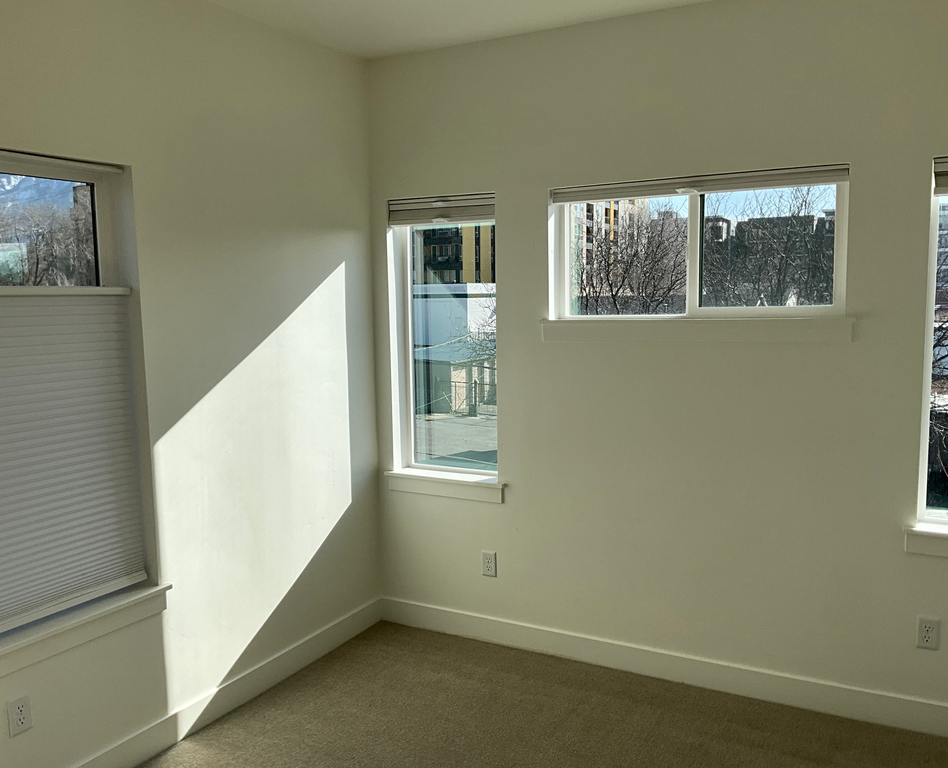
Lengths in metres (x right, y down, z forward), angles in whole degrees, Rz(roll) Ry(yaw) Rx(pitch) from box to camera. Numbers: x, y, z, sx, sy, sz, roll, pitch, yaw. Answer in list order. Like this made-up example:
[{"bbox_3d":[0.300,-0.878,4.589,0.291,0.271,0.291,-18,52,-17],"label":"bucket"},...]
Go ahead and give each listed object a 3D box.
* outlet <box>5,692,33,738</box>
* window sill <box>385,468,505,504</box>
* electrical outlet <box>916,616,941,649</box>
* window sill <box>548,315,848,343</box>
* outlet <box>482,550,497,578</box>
[{"bbox_3d":[-1.386,1.012,2.619,0.010,0.116,0.072,3,8,29],"label":"outlet"},{"bbox_3d":[-0.127,0.481,4.080,0.645,0.093,0.107,3,8,29],"label":"window sill"},{"bbox_3d":[1.654,0.908,3.122,0.072,0.116,0.010,3,8,29],"label":"electrical outlet"},{"bbox_3d":[0.858,-0.216,3.451,1.251,0.091,0.107,3,8,29],"label":"window sill"},{"bbox_3d":[0.072,0.836,3.982,0.072,0.116,0.010,3,8,29],"label":"outlet"}]

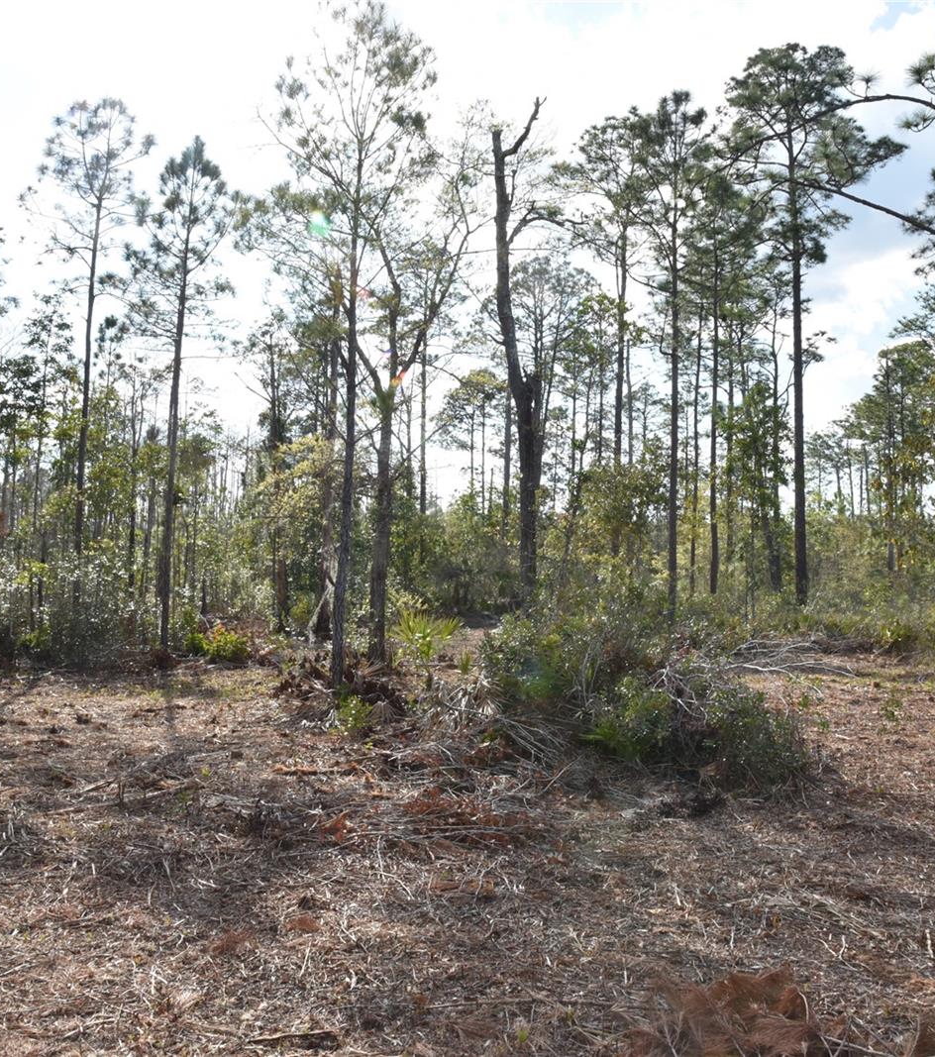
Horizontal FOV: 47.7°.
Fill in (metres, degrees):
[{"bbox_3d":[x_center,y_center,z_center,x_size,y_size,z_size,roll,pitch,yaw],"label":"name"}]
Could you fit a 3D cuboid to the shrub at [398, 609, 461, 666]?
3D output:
[{"bbox_3d":[-0.600,1.665,16.246,0.990,0.880,0.950,1,-2,0],"label":"shrub"}]

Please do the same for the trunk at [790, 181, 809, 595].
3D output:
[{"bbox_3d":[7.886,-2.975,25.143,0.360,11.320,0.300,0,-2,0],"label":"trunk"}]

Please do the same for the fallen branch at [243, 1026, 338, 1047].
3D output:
[{"bbox_3d":[-0.589,1.709,3.554,0.320,0.050,0.080,1,-2,0],"label":"fallen branch"}]

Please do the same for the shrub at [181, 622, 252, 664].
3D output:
[{"bbox_3d":[-4.161,1.910,17.536,1.110,0.680,1.000,1,-2,0],"label":"shrub"}]

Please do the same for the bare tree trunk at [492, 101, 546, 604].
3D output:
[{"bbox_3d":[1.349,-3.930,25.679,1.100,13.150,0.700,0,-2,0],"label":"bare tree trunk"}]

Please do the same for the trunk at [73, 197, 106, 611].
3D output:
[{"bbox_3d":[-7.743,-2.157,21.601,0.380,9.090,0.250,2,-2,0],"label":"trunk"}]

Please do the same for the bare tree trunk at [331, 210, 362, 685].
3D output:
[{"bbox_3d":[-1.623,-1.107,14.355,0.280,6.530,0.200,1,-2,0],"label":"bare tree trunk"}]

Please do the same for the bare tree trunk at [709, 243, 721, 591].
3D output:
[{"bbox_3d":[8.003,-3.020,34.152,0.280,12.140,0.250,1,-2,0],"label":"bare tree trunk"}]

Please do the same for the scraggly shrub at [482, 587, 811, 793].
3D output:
[{"bbox_3d":[1.521,1.347,8.954,2.800,1.500,2.400,1,-2,0],"label":"scraggly shrub"}]

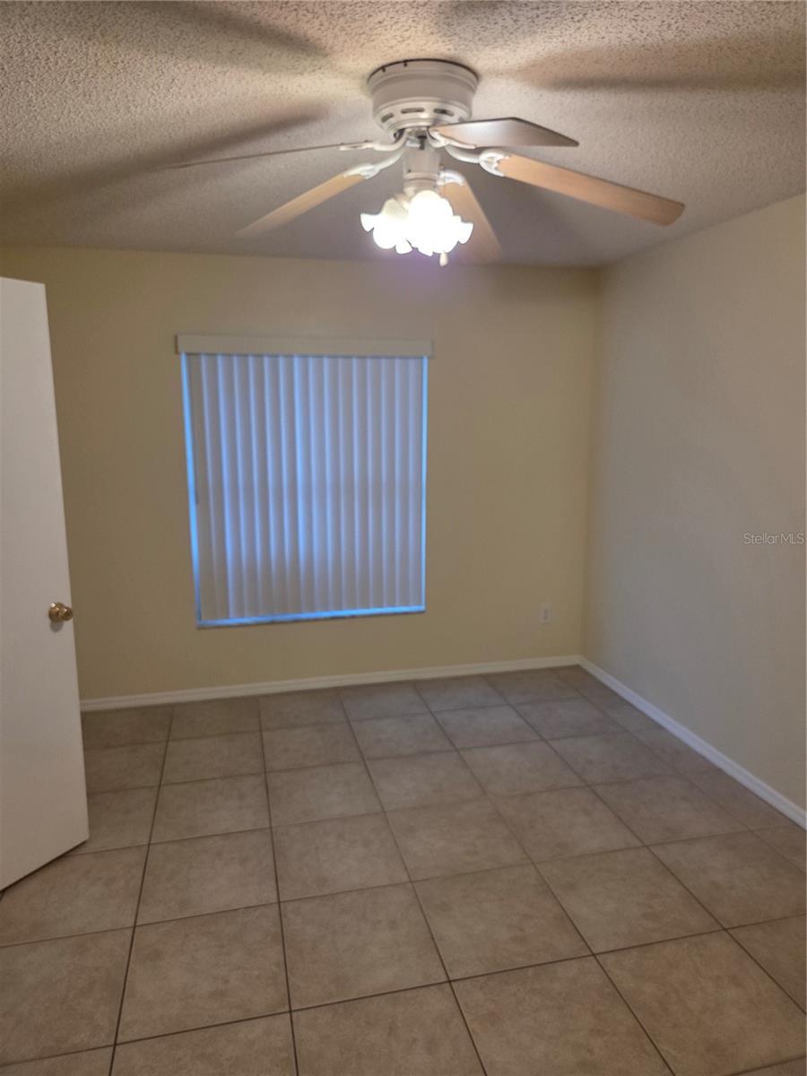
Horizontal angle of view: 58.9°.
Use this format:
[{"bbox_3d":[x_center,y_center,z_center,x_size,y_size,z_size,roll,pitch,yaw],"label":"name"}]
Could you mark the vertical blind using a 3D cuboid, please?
[{"bbox_3d":[-0.511,-0.299,4.019,1.360,1.585,0.110,-3,10,-14],"label":"vertical blind"}]

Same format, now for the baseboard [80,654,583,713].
[{"bbox_3d":[-0.424,0.864,4.261,3.250,0.078,0.016,-3,10,-14],"label":"baseboard"}]

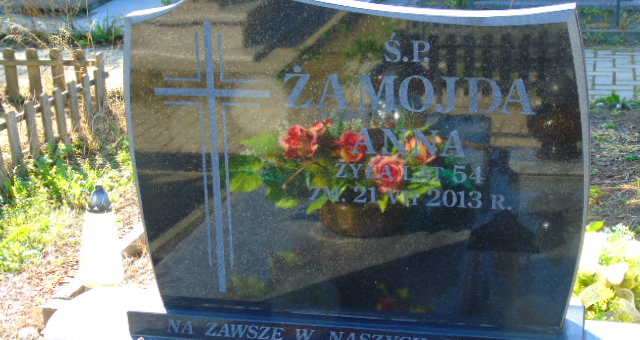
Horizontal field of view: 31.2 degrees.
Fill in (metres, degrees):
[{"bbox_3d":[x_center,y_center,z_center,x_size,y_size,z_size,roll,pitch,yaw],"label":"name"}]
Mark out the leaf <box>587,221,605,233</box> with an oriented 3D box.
[{"bbox_3d":[0.589,0.121,2.450,0.041,0.024,0.030,3,18,14],"label":"leaf"}]

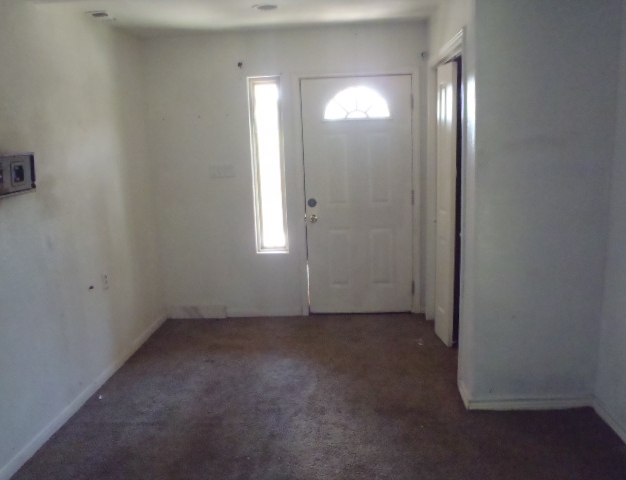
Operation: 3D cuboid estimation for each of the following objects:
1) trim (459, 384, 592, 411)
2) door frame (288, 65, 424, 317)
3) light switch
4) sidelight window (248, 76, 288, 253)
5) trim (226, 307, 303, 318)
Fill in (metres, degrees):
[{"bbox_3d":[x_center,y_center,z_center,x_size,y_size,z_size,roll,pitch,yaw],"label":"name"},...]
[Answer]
[{"bbox_3d":[1.226,0.917,2.912,0.698,0.088,0.025,-2,11,3],"label":"trim"},{"bbox_3d":[0.391,-0.379,4.490,1.067,2.118,0.120,-2,11,3],"label":"door frame"},{"bbox_3d":[-0.783,-0.590,4.467,0.216,0.118,0.015,-2,11,3],"label":"light switch"},{"bbox_3d":[-0.378,-0.626,4.474,0.278,1.500,0.080,-2,11,3],"label":"sidelight window"},{"bbox_3d":[-0.445,0.653,4.689,0.685,0.083,0.020,-2,11,3],"label":"trim"}]

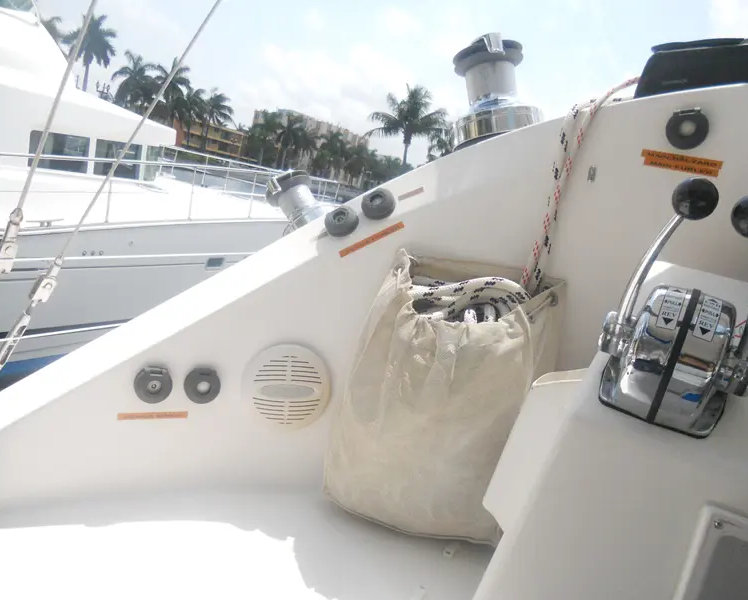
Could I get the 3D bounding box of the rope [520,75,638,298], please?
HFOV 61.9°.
[{"bbox_3d":[0.372,-0.205,1.130,0.150,0.365,0.100,12,12,19],"label":"rope"}]

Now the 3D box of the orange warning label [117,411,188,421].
[{"bbox_3d":[-0.389,0.205,1.100,0.117,0.013,0.002,2,5,-20],"label":"orange warning label"}]

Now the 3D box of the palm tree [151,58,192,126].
[{"bbox_3d":[-23.950,-21.916,73.213,4.800,12.300,4.800,8,11,0],"label":"palm tree"}]

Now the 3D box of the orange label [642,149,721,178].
[{"bbox_3d":[0.483,-0.215,0.981,0.118,0.025,0.002,16,6,24],"label":"orange label"}]

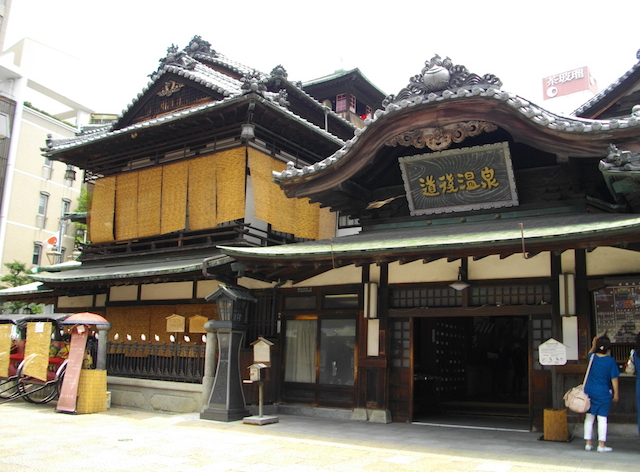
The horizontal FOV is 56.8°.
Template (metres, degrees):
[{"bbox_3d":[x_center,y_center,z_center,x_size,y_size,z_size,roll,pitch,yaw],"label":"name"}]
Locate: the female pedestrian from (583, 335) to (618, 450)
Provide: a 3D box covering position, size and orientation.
[{"bbox_3d":[3.919,2.189,8.250,0.480,1.570,0.380,-5,-13,32],"label":"female pedestrian"}]

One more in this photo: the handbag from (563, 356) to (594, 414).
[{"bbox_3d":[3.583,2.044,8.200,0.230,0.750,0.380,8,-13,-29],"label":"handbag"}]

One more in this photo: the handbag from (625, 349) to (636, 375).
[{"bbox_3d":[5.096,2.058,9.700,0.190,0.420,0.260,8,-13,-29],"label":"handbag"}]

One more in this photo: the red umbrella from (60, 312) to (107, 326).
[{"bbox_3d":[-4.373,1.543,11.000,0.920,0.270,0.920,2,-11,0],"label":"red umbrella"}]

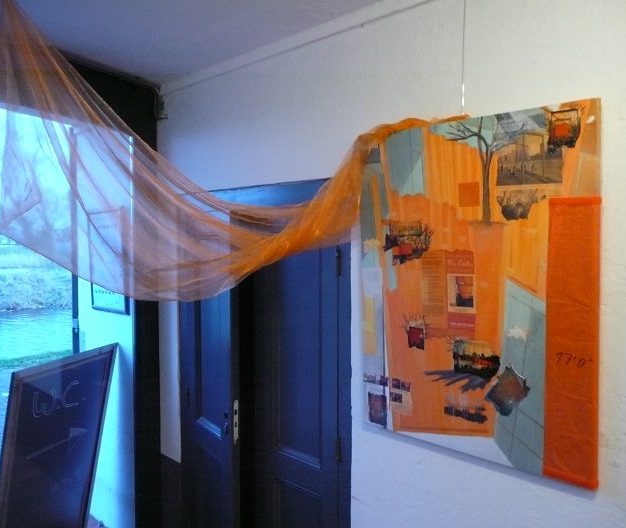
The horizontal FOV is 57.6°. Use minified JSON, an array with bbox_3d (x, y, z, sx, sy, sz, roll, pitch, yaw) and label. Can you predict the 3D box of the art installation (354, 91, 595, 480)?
[{"bbox_3d":[0.482,0.075,1.811,0.800,1.040,0.045,2,3,45],"label":"art installation"}]

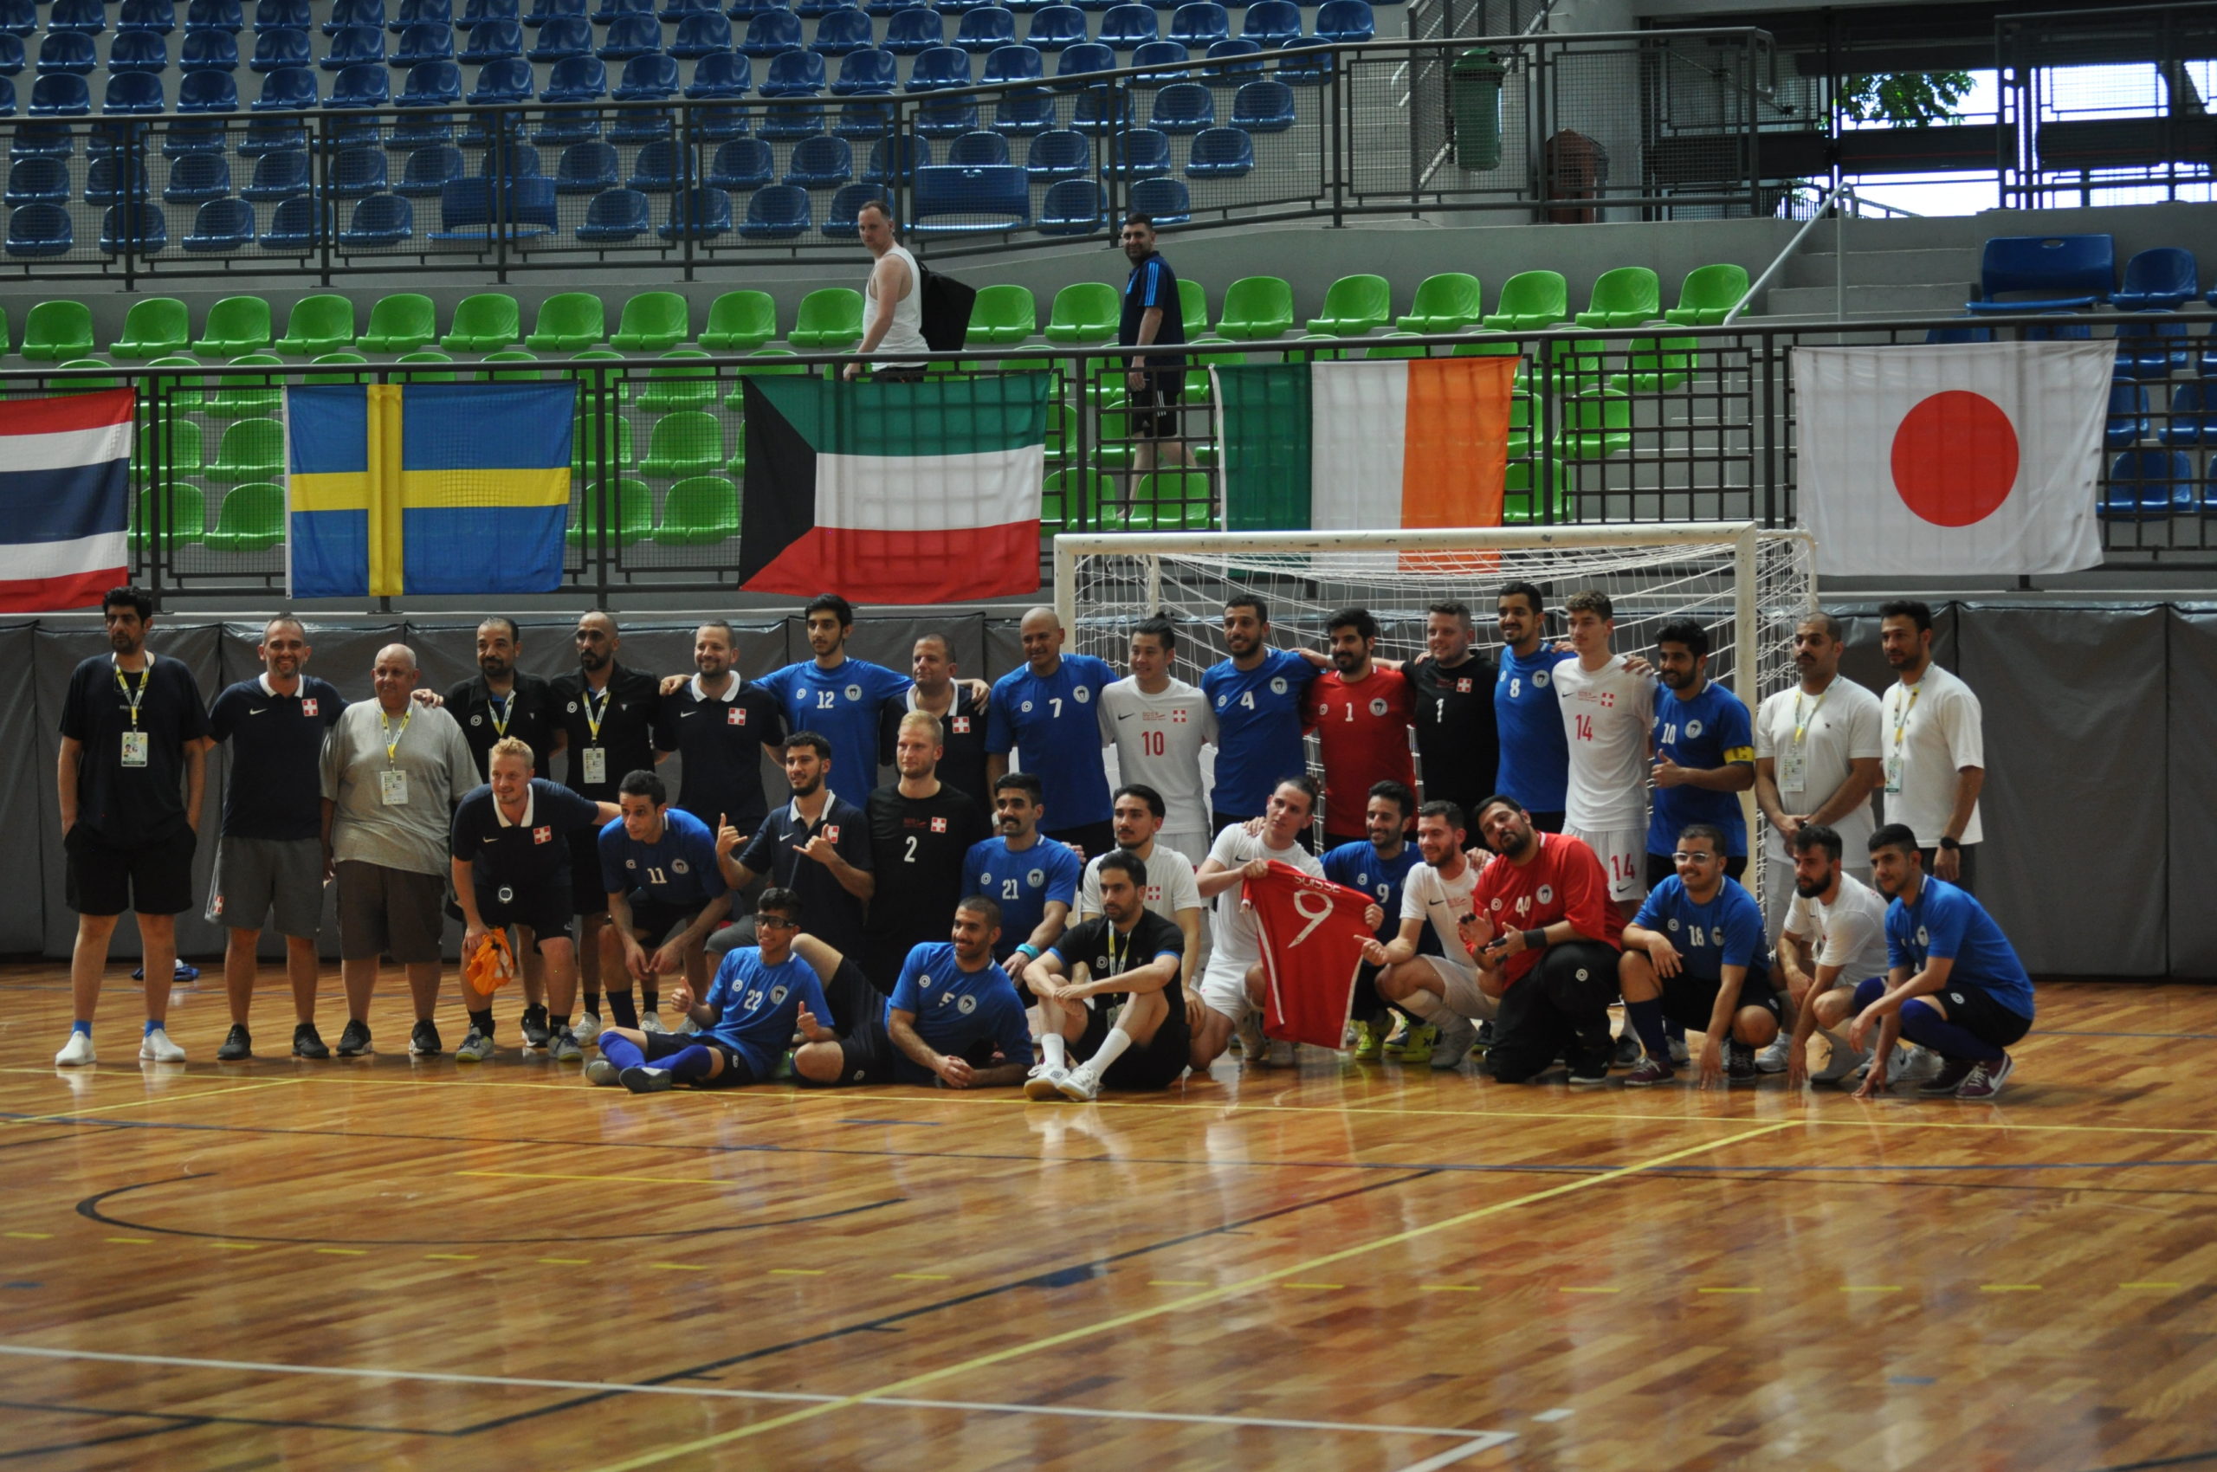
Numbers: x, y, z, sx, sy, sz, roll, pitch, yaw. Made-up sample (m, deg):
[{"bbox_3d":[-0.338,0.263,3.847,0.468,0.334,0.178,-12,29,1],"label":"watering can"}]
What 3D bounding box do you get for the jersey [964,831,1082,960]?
[{"bbox_3d":[-0.340,0.643,19.800,0.470,0.530,0.300,0,1,14],"label":"jersey"}]

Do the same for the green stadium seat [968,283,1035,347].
[{"bbox_3d":[-0.658,-2.518,30.150,0.420,0.365,0.400,0,1,9],"label":"green stadium seat"}]

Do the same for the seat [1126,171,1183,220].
[{"bbox_3d":[0.313,-3.401,32.000,0.425,0.340,0.410,-1,1,8],"label":"seat"}]

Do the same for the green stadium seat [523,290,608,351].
[{"bbox_3d":[-3.273,-2.508,30.500,0.430,0.395,0.410,0,0,11],"label":"green stadium seat"}]

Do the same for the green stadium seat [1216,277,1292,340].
[{"bbox_3d":[0.852,-2.482,29.200,0.425,0.340,0.410,0,1,10],"label":"green stadium seat"}]

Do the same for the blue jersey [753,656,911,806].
[{"bbox_3d":[-1.145,-0.004,20.900,0.680,0.680,0.280,0,1,15],"label":"blue jersey"}]

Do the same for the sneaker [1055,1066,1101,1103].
[{"bbox_3d":[-0.114,1.268,18.410,0.108,0.130,0.290,0,-11,28],"label":"sneaker"}]

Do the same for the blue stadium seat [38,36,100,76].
[{"bbox_3d":[-7.816,-5.122,37.900,0.450,0.390,0.420,-1,1,-6],"label":"blue stadium seat"}]

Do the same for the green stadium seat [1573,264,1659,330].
[{"bbox_3d":[3.034,-2.615,30.100,0.450,0.390,0.420,0,1,21],"label":"green stadium seat"}]

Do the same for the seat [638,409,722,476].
[{"bbox_3d":[-2.405,-1.649,28.550,0.430,0.395,0.410,0,0,11],"label":"seat"}]

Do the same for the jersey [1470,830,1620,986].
[{"bbox_3d":[1.578,0.622,18.200,0.520,0.550,0.360,-8,6,21],"label":"jersey"}]

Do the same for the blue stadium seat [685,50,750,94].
[{"bbox_3d":[-2.740,-4.643,35.300,0.440,0.390,0.440,0,1,5],"label":"blue stadium seat"}]

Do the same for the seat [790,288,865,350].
[{"bbox_3d":[-1.669,-2.475,29.900,0.440,0.400,0.440,0,1,8],"label":"seat"}]

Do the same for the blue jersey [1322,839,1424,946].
[{"bbox_3d":[1.071,0.636,19.800,0.480,0.460,0.300,0,6,14],"label":"blue jersey"}]

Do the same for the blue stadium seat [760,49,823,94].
[{"bbox_3d":[-2.223,-4.695,35.750,0.430,0.395,0.410,0,0,11],"label":"blue stadium seat"}]

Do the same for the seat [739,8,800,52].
[{"bbox_3d":[-2.498,-5.174,37.200,0.450,0.390,0.420,0,1,8],"label":"seat"}]

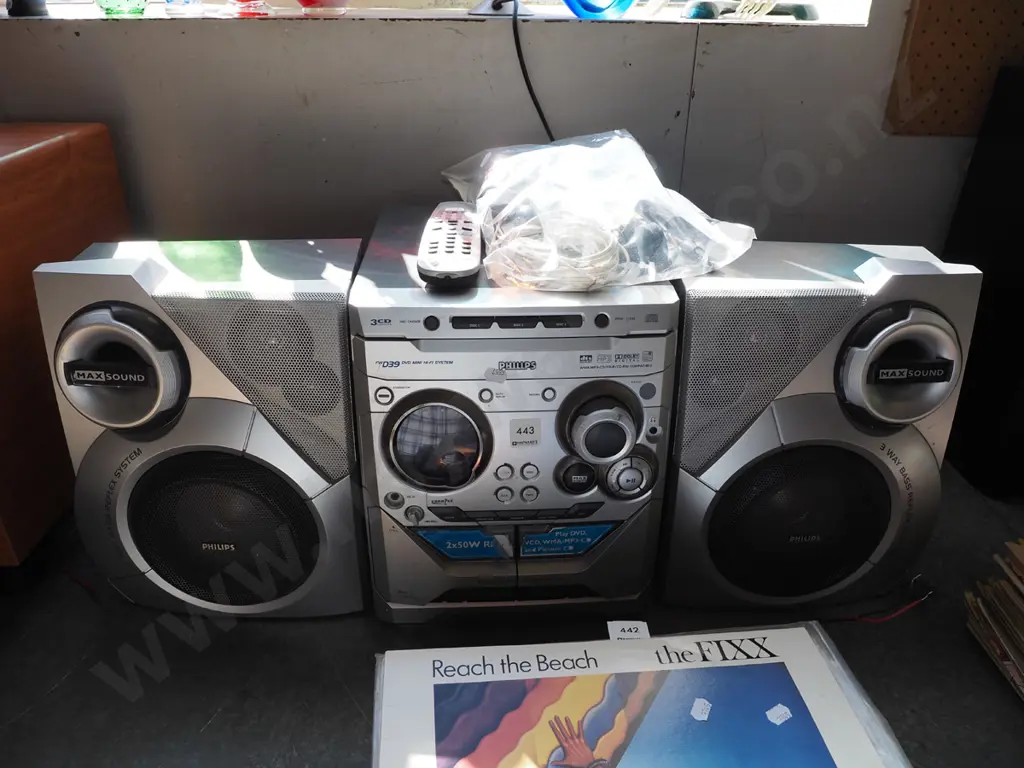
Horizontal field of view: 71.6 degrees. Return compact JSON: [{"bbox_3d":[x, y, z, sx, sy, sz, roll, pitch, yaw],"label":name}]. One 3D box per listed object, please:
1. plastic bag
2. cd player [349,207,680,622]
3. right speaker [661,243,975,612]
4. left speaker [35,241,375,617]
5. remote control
[{"bbox_3d":[0.084,-0.182,0.686,0.300,0.110,0.220,-6,25,-14],"label":"plastic bag"},{"bbox_3d":[-0.012,0.002,0.795,0.265,0.326,0.385,-1,25,-4],"label":"cd player"},{"bbox_3d":[0.285,0.029,0.748,0.258,0.320,0.235,2,25,4],"label":"right speaker"},{"bbox_3d":[-0.279,0.033,0.730,0.258,0.320,0.235,-2,25,-5],"label":"left speaker"},{"bbox_3d":[-0.053,-0.130,0.640,0.050,0.022,0.187,-1,30,-2],"label":"remote control"}]

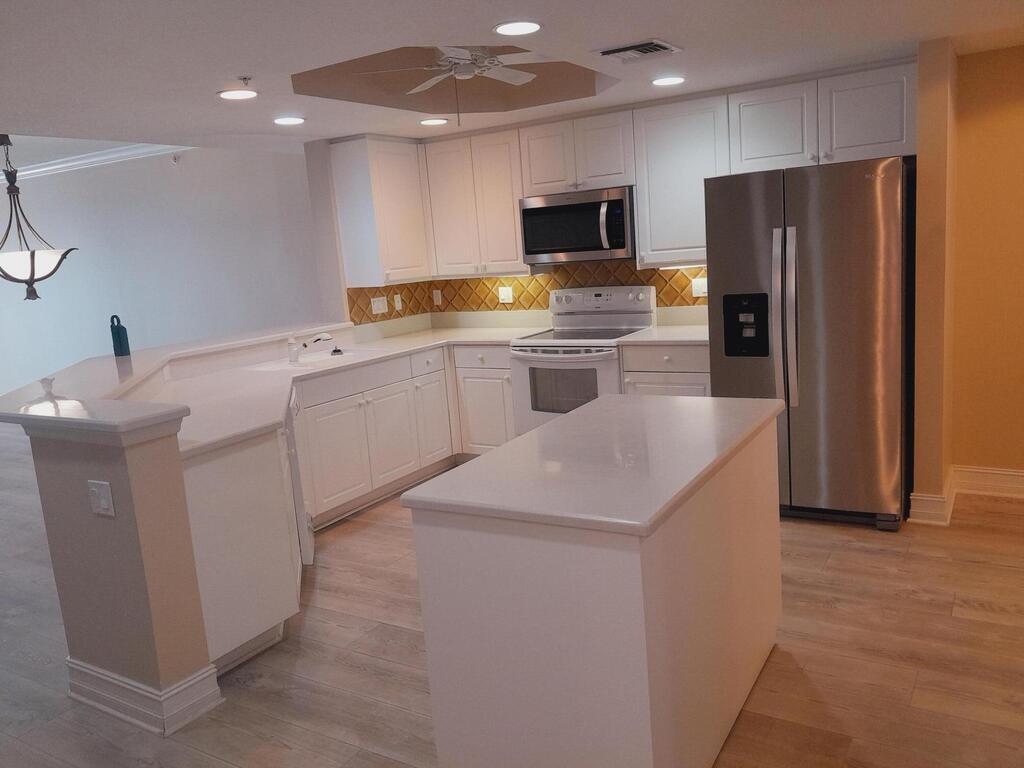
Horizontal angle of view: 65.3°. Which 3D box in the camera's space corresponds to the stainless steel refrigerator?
[{"bbox_3d":[1.623,-0.227,4.274,0.905,1.768,0.855,2,12,32],"label":"stainless steel refrigerator"}]

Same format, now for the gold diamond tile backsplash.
[{"bbox_3d":[0.182,-0.578,5.143,2.469,0.318,0.925,2,12,32],"label":"gold diamond tile backsplash"}]

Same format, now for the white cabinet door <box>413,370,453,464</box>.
[{"bbox_3d":[-0.526,0.225,5.314,0.030,0.598,0.353,2,12,32],"label":"white cabinet door"}]

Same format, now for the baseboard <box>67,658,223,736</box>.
[{"bbox_3d":[-1.360,1.083,2.937,0.590,0.155,0.255,2,12,32],"label":"baseboard"}]

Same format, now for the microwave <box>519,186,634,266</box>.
[{"bbox_3d":[0.488,-1.017,5.154,0.757,0.420,0.420,2,12,32],"label":"microwave"}]

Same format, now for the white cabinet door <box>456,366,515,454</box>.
[{"bbox_3d":[-0.165,0.193,5.333,0.442,0.598,0.030,2,12,32],"label":"white cabinet door"}]

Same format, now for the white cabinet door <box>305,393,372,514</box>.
[{"bbox_3d":[-0.985,0.391,4.583,0.030,0.598,0.474,2,12,32],"label":"white cabinet door"}]

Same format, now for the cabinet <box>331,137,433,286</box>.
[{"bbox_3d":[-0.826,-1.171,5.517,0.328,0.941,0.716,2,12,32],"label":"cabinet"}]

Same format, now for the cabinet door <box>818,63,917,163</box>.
[{"bbox_3d":[1.799,-1.359,4.057,0.460,0.435,0.030,2,12,32],"label":"cabinet door"}]

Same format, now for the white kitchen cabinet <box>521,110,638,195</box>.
[{"bbox_3d":[0.479,-1.454,5.108,0.769,0.444,0.334,2,12,32],"label":"white kitchen cabinet"}]

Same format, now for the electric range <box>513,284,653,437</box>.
[{"bbox_3d":[0.491,-0.005,5.208,0.760,1.176,0.680,2,12,32],"label":"electric range"}]

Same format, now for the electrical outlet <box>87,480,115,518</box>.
[{"bbox_3d":[-1.370,0.383,2.657,0.120,0.120,0.010,2,12,32],"label":"electrical outlet"}]

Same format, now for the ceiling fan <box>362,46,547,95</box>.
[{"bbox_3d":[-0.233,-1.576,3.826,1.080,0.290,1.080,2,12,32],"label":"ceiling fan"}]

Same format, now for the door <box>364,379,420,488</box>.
[{"bbox_3d":[-0.740,0.302,4.974,0.030,0.598,0.465,2,12,32],"label":"door"}]

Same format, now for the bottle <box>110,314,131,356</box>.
[{"bbox_3d":[-2.180,-0.268,4.435,0.082,0.235,0.082,2,12,32],"label":"bottle"}]

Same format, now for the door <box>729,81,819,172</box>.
[{"bbox_3d":[1.405,-1.371,4.302,0.468,0.435,0.030,2,12,32],"label":"door"}]

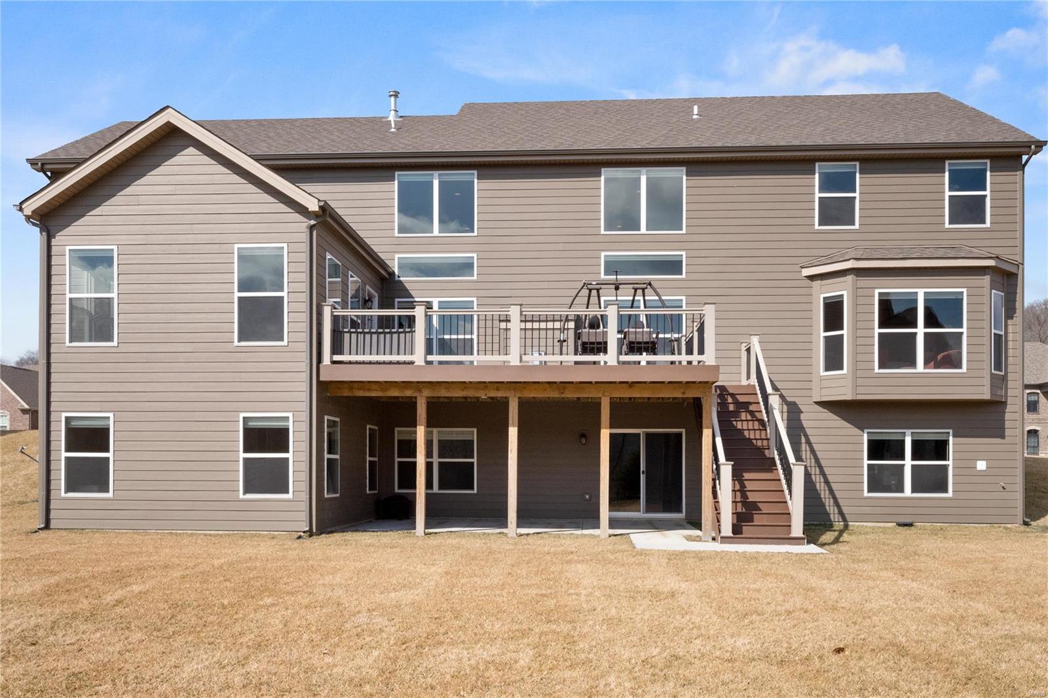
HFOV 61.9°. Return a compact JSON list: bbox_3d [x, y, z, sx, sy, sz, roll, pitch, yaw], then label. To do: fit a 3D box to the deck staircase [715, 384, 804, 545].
[{"bbox_3d":[4.230,2.060,16.750,1.500,2.950,3.700,0,-2,4],"label":"deck staircase"}]

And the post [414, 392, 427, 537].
[{"bbox_3d":[-1.946,2.198,16.400,0.150,2.650,0.150,0,-2,4],"label":"post"}]

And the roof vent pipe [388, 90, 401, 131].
[{"bbox_3d":[-3.349,-6.185,22.600,0.310,1.000,0.310,0,-2,4],"label":"roof vent pipe"}]

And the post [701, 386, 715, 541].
[{"bbox_3d":[3.390,2.128,16.100,0.160,2.800,0.160,0,-2,4],"label":"post"}]

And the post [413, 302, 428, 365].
[{"bbox_3d":[-1.874,-0.267,15.800,0.230,1.110,0.230,0,-2,4],"label":"post"}]

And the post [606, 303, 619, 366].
[{"bbox_3d":[1.582,-0.262,15.550,0.230,1.110,0.230,0,-2,4],"label":"post"}]

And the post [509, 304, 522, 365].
[{"bbox_3d":[-0.154,-0.250,15.680,0.230,1.110,0.230,0,-2,4],"label":"post"}]

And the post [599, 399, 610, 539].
[{"bbox_3d":[1.496,2.187,16.200,0.150,2.630,0.150,0,-2,4],"label":"post"}]

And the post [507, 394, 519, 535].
[{"bbox_3d":[-0.206,2.200,16.300,0.150,2.630,0.150,0,-2,4],"label":"post"}]

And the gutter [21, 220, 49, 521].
[{"bbox_3d":[-8.852,0.416,15.850,0.450,5.770,0.200,0,-2,4],"label":"gutter"}]

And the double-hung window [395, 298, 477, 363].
[{"bbox_3d":[-2.057,-0.344,20.400,1.900,1.720,0.100,0,-2,4],"label":"double-hung window"}]

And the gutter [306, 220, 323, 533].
[{"bbox_3d":[-3.721,0.436,15.500,0.300,5.750,0.200,0,-2,4],"label":"gutter"}]

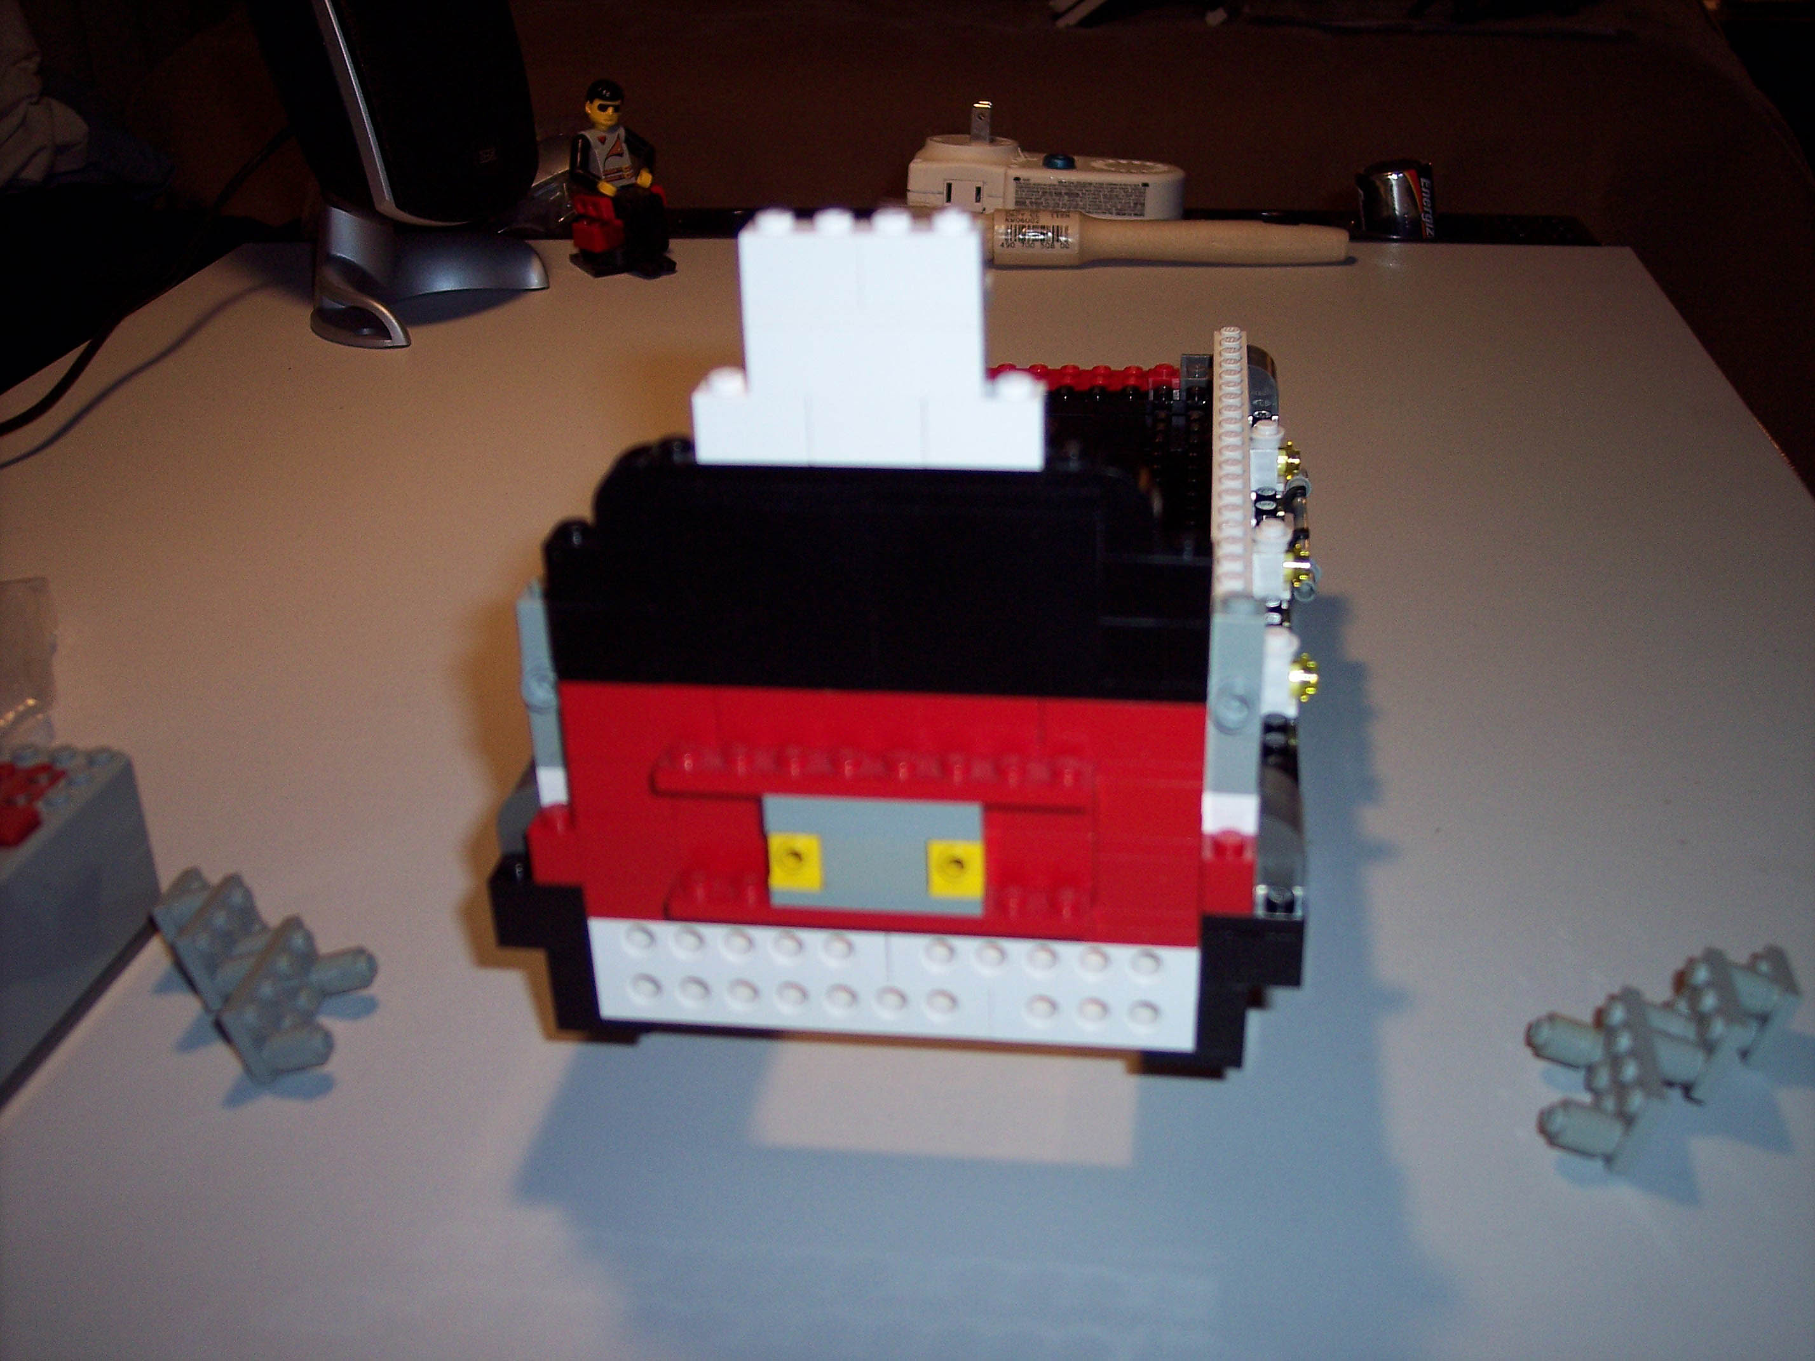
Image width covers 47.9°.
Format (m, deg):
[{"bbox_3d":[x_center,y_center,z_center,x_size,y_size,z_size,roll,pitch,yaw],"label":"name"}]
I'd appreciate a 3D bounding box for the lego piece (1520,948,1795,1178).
[{"bbox_3d":[0.127,0.060,0.339,0.046,0.022,0.046,2,27,8],"label":"lego piece"}]

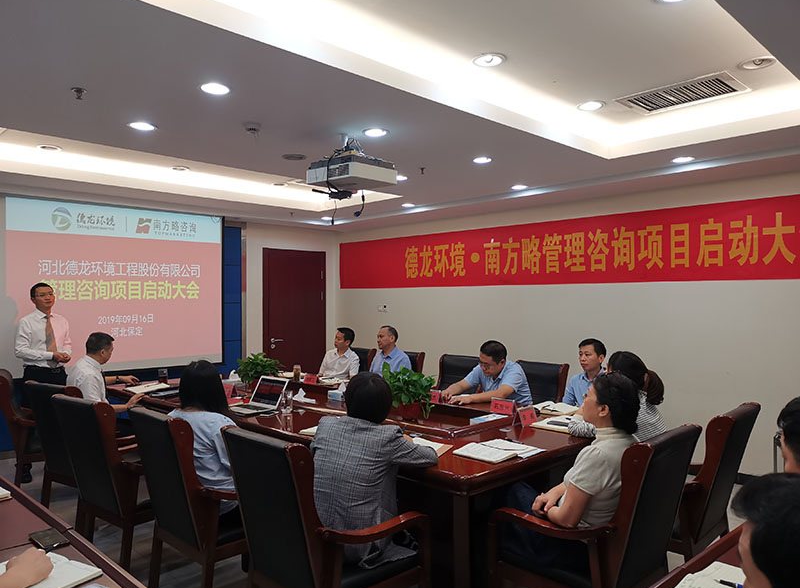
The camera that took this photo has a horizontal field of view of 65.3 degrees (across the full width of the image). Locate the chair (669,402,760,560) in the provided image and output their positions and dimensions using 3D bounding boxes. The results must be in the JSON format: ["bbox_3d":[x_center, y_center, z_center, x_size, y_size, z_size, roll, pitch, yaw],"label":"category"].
[{"bbox_3d":[1.595,1.103,3.503,0.600,0.990,0.660,1,-1,-45],"label":"chair"}]

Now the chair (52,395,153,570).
[{"bbox_3d":[-1.538,1.097,3.610,0.580,1.050,0.700,-1,-1,37],"label":"chair"}]

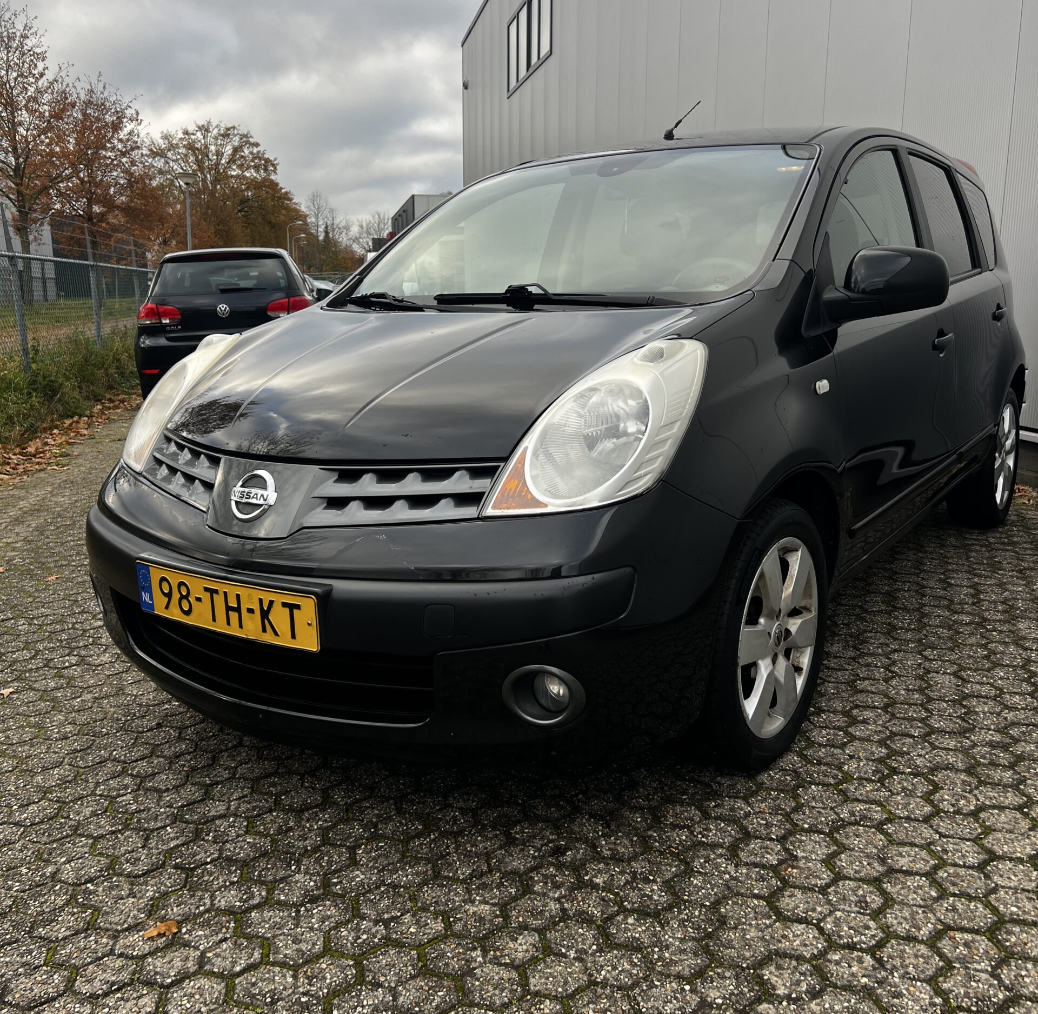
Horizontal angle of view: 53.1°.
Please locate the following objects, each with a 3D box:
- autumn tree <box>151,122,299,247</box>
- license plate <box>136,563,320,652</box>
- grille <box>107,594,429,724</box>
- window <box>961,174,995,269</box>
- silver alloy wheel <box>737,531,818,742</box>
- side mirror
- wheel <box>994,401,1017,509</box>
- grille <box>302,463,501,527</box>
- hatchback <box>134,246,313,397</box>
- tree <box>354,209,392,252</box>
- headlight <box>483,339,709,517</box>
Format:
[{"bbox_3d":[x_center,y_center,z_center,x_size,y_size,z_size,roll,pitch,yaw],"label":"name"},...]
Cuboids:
[{"bbox_3d":[-17.503,-17.746,63.173,9.200,11.000,9.200,0,12,0],"label":"autumn tree"},{"bbox_3d":[-0.575,0.189,2.019,0.520,0.110,0.020,7,13,34],"label":"license plate"},{"bbox_3d":[-0.528,0.285,2.094,0.900,0.155,0.120,7,15,34],"label":"grille"},{"bbox_3d":[1.851,-1.127,4.179,0.070,0.350,0.460,-8,6,36],"label":"window"},{"bbox_3d":[0.508,0.274,2.278,0.160,0.440,0.440,7,15,34],"label":"silver alloy wheel"},{"bbox_3d":[0.890,-0.541,2.502,0.245,0.175,0.160,7,15,34],"label":"side mirror"},{"bbox_3d":[1.978,-0.218,4.384,0.170,0.440,0.440,7,15,34],"label":"wheel"},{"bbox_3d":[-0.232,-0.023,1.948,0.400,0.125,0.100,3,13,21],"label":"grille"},{"bbox_3d":[-3.137,-2.108,11.830,1.790,1.480,4.200,-2,12,-10],"label":"hatchback"},{"bbox_3d":[-13.188,-23.315,95.853,5.500,8.000,5.500,0,12,0],"label":"tree"},{"bbox_3d":[0.166,-0.153,1.950,0.290,0.320,0.500,4,14,26],"label":"headlight"}]

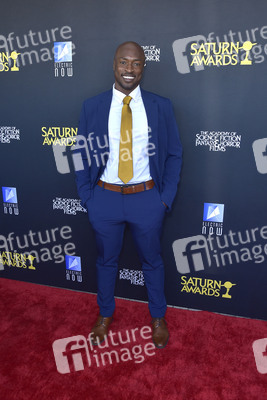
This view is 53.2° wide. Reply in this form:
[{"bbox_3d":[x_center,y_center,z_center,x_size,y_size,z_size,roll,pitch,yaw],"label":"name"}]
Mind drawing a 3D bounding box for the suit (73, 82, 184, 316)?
[{"bbox_3d":[-0.040,0.065,1.705,0.650,1.480,0.320,2,13,0],"label":"suit"}]

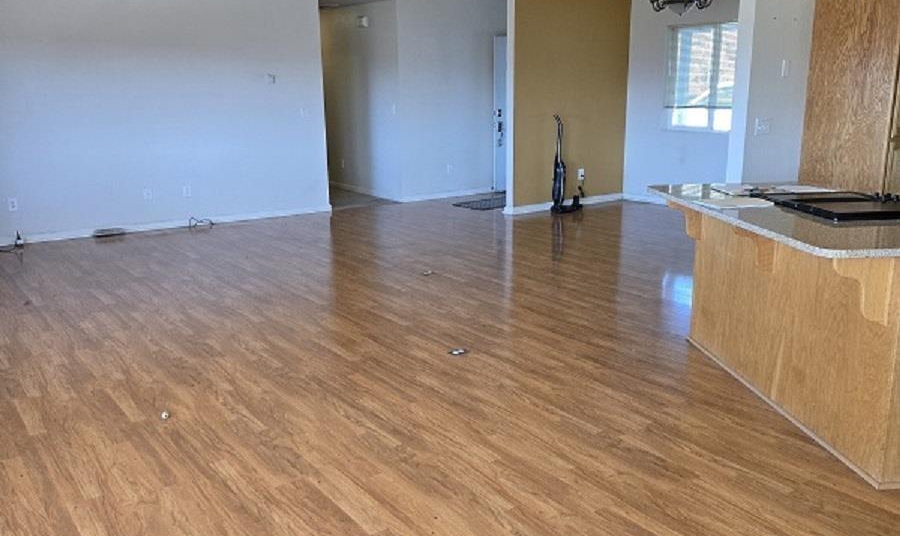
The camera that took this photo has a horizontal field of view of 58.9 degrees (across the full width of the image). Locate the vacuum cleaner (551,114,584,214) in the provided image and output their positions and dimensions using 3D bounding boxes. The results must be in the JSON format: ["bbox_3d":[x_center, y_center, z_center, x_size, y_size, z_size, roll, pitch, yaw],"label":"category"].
[{"bbox_3d":[1.319,-1.186,9.060,0.335,1.095,0.227,-10,16,-35],"label":"vacuum cleaner"}]

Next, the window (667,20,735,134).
[{"bbox_3d":[2.916,-2.097,8.839,0.128,1.164,1.183,-10,16,-35],"label":"window"}]

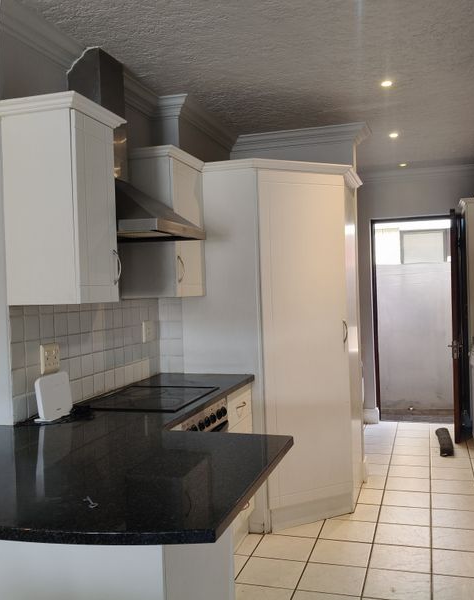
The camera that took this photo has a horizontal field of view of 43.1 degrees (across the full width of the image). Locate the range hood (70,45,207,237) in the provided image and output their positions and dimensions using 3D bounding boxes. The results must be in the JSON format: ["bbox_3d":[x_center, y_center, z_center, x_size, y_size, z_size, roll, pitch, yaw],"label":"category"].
[{"bbox_3d":[-0.491,-0.721,2.858,0.485,0.865,0.585,-2,1,18],"label":"range hood"}]

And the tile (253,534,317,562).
[{"bbox_3d":[0.269,1.351,3.279,0.299,0.010,0.295,-2,1,18],"label":"tile"}]

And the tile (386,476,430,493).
[{"bbox_3d":[1.198,1.293,4.205,0.297,0.010,0.297,-2,1,18],"label":"tile"}]

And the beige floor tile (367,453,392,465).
[{"bbox_3d":[1.099,1.298,4.896,0.299,0.010,0.295,-2,1,18],"label":"beige floor tile"}]

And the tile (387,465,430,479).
[{"bbox_3d":[1.306,1.308,4.550,0.298,0.010,0.298,-2,0,18],"label":"tile"}]

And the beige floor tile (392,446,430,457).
[{"bbox_3d":[1.490,1.296,5.130,0.298,0.010,0.298,-2,0,18],"label":"beige floor tile"}]

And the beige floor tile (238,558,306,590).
[{"bbox_3d":[0.175,1.348,2.975,0.297,0.010,0.297,-2,1,18],"label":"beige floor tile"}]

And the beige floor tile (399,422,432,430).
[{"bbox_3d":[1.749,1.260,5.943,0.299,0.010,0.295,-2,1,18],"label":"beige floor tile"}]

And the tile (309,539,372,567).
[{"bbox_3d":[0.557,1.347,3.194,0.298,0.010,0.298,-2,0,18],"label":"tile"}]

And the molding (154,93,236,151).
[{"bbox_3d":[-0.226,-1.134,3.989,0.220,0.110,1.080,-2,1,18],"label":"molding"}]

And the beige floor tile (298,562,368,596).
[{"bbox_3d":[0.466,1.349,2.902,0.299,0.010,0.295,-2,1,18],"label":"beige floor tile"}]

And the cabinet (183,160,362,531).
[{"bbox_3d":[0.292,0.258,3.896,0.920,2.155,1.050,-2,1,18],"label":"cabinet"}]

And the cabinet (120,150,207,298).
[{"bbox_3d":[-0.397,-0.398,3.326,0.331,0.772,0.476,-2,1,18],"label":"cabinet"}]

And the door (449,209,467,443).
[{"bbox_3d":[2.064,0.222,5.579,0.045,2.030,0.810,-2,1,26],"label":"door"}]

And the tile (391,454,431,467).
[{"bbox_3d":[1.398,1.302,4.840,0.298,0.010,0.298,-2,0,18],"label":"tile"}]

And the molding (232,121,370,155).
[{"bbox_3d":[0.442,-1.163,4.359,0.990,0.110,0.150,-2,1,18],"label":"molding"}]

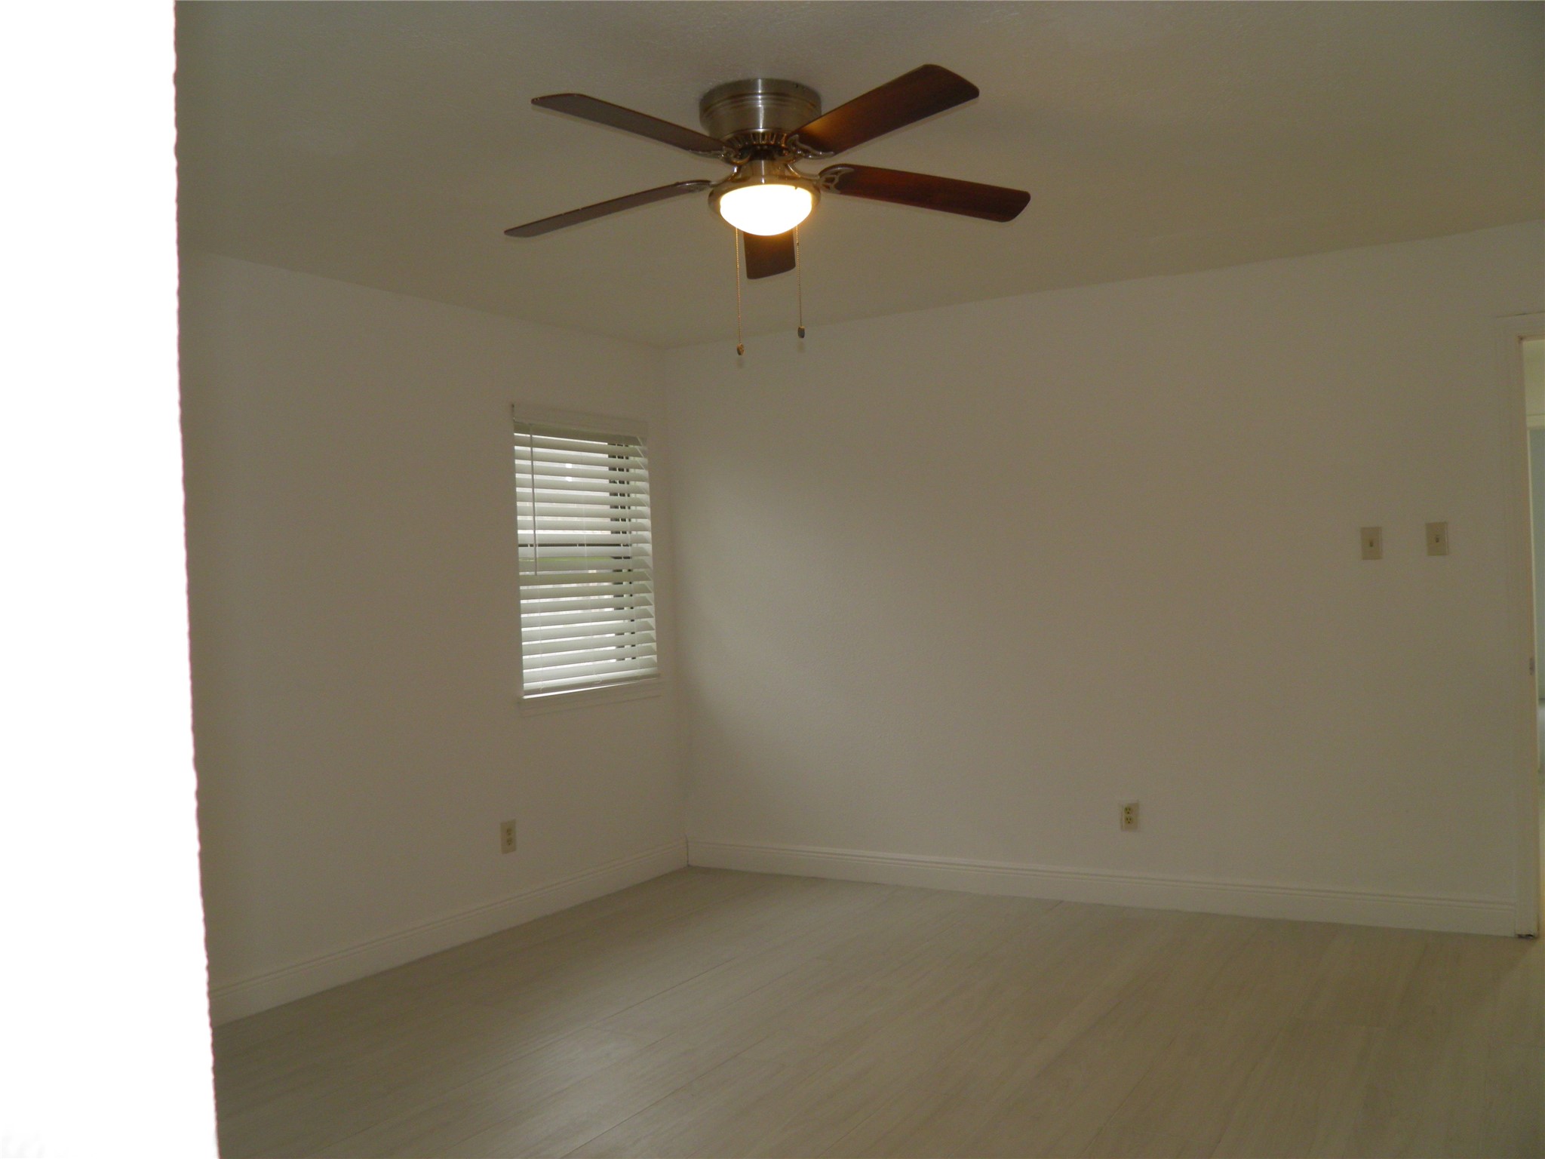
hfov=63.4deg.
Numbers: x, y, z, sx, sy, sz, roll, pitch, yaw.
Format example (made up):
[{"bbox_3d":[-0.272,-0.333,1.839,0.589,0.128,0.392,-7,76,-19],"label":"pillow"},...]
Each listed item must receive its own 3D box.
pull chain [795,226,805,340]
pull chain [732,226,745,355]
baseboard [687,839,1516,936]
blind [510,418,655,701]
[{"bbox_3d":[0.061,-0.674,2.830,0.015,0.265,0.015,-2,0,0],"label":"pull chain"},{"bbox_3d":[-0.079,-0.681,2.930,0.015,0.310,0.015,-2,0,0],"label":"pull chain"},{"bbox_3d":[1.070,1.223,5.070,3.380,0.133,0.015,-2,0,29],"label":"baseboard"},{"bbox_3d":[-0.792,-0.101,5.440,0.060,1.110,0.870,-2,0,33],"label":"blind"}]

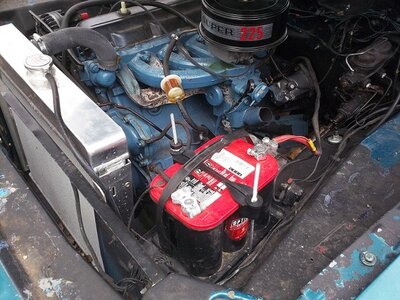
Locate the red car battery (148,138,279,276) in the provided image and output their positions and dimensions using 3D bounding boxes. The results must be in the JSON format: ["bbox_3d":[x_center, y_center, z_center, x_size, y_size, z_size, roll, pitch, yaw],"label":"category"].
[{"bbox_3d":[0.036,0.114,0.969,0.175,0.188,0.254,32,52,33],"label":"red car battery"}]

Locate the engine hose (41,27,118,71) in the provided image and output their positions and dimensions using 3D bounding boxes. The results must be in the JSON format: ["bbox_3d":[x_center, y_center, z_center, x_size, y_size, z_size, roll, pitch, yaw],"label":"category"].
[{"bbox_3d":[-0.324,-0.259,1.155,0.175,0.110,0.120,-26,47,-25],"label":"engine hose"}]

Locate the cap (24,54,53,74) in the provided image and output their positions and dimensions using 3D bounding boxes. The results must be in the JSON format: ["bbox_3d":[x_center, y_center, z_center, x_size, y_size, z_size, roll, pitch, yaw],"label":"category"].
[{"bbox_3d":[-0.361,-0.192,0.985,0.061,0.022,0.061,-1,41,1],"label":"cap"}]

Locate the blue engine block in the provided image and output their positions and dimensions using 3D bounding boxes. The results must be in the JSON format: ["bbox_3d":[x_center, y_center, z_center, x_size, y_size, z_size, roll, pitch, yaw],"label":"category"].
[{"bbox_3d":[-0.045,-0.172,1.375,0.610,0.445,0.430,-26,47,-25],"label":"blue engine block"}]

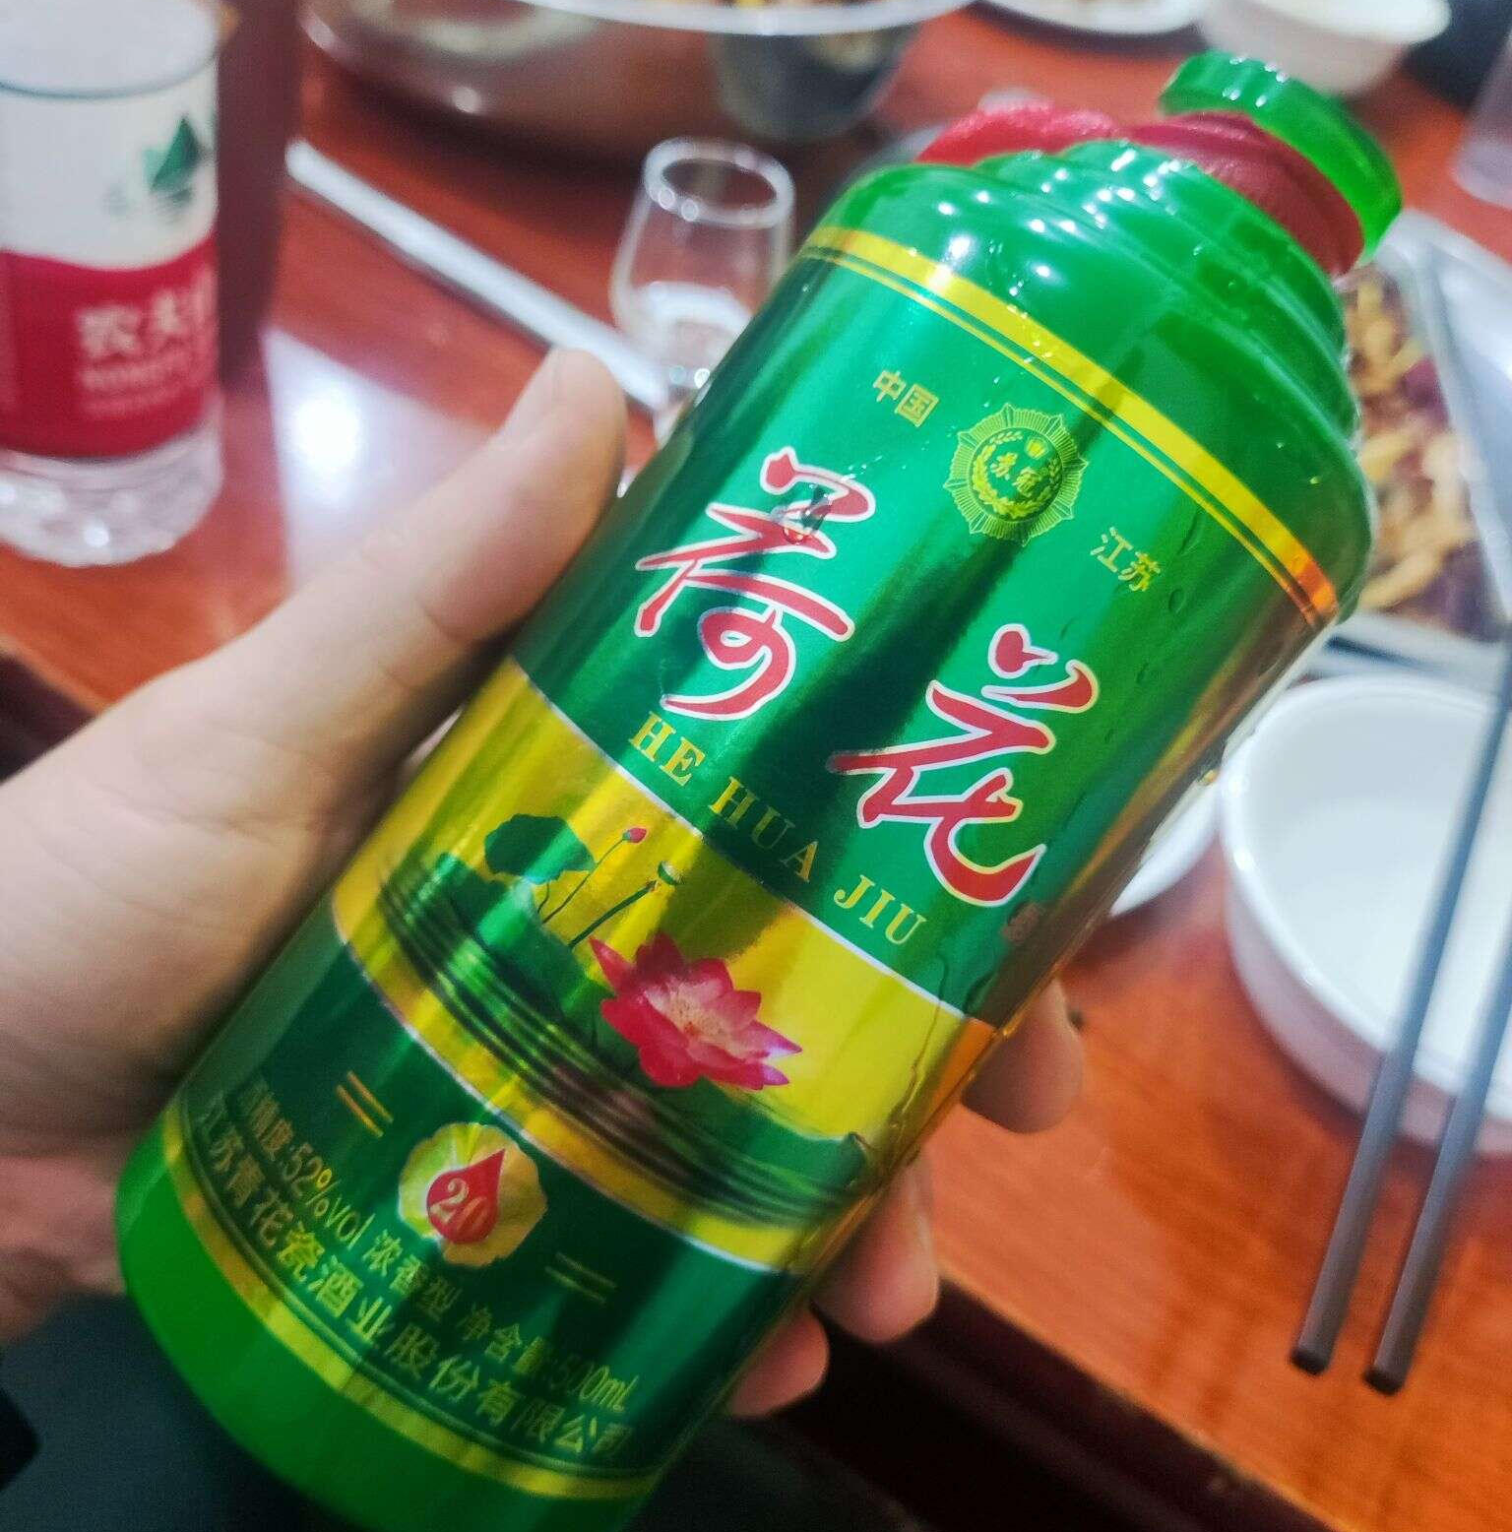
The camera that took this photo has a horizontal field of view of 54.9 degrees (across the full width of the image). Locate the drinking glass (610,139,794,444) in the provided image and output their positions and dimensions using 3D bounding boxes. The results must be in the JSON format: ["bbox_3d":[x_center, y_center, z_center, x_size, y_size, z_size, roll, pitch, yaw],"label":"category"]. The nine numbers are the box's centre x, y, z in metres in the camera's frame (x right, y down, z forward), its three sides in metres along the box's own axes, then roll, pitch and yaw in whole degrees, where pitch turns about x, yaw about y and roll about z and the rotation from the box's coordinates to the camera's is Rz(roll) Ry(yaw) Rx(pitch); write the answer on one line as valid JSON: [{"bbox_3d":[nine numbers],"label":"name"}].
[{"bbox_3d":[-0.017,-0.115,0.393,0.045,0.090,0.045,17,47,0],"label":"drinking glass"}]

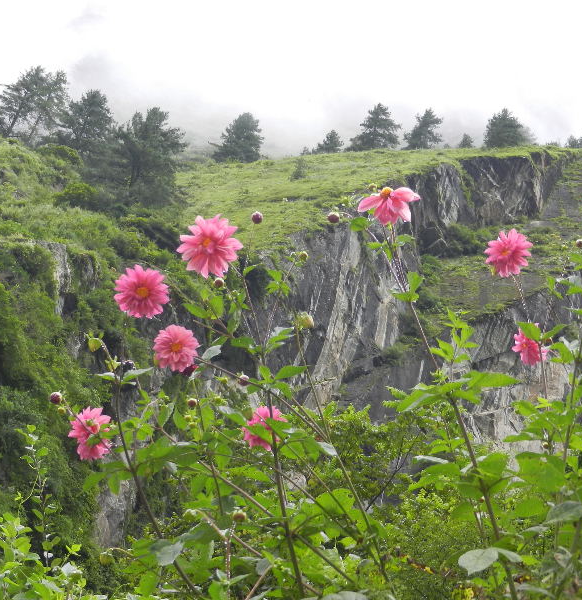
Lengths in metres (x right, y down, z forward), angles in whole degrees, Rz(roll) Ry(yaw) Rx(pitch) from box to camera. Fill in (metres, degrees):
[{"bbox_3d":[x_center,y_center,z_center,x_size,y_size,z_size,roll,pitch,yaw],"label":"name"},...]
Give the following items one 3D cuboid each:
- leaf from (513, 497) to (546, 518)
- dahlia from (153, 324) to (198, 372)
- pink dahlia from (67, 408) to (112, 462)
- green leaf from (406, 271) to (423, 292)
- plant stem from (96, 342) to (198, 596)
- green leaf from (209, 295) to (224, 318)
[{"bbox_3d":[0.440,0.383,2.900,0.059,0.041,0.045,0,-5,0],"label":"leaf"},{"bbox_3d":[-0.215,0.091,2.950,0.086,0.090,0.050,0,-6,3],"label":"dahlia"},{"bbox_3d":[-0.385,0.255,3.000,0.092,0.100,0.055,2,-1,-24],"label":"pink dahlia"},{"bbox_3d":[0.232,-0.035,2.950,0.034,0.041,0.028,0,-5,0],"label":"green leaf"},{"bbox_3d":[-0.271,0.318,2.950,0.192,0.477,0.110,0,-5,0],"label":"plant stem"},{"bbox_3d":[-0.140,0.012,2.950,0.026,0.045,0.030,0,-5,0],"label":"green leaf"}]

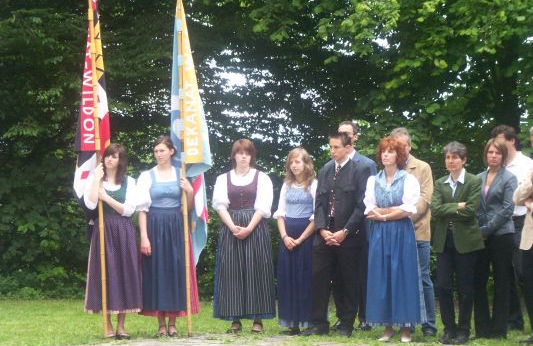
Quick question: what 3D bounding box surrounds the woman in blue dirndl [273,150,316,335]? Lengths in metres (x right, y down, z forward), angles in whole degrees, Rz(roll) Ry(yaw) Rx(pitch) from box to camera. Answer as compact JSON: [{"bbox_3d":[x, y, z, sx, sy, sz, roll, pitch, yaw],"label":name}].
[{"bbox_3d":[0.273,0.603,15.850,0.430,1.654,0.380,0,0,12],"label":"woman in blue dirndl"}]

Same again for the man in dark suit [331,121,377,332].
[{"bbox_3d":[0.755,0.478,16.100,0.490,1.876,0.340,0,1,25],"label":"man in dark suit"}]

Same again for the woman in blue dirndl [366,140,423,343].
[{"bbox_3d":[1.082,0.573,15.350,0.500,1.751,0.450,0,0,20],"label":"woman in blue dirndl"}]

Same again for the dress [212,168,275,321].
[{"bbox_3d":[-0.197,0.627,15.800,0.540,1.350,0.420,0,1,0],"label":"dress"}]

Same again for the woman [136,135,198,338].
[{"bbox_3d":[-0.845,0.544,15.450,0.500,1.732,0.400,0,1,14],"label":"woman"}]

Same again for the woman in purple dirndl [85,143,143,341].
[{"bbox_3d":[-1.325,0.593,15.600,0.500,1.697,0.420,0,0,5],"label":"woman in purple dirndl"}]

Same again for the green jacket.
[{"bbox_3d":[1.596,0.324,14.980,0.410,0.690,0.320,0,1,22],"label":"green jacket"}]

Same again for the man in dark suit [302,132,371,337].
[{"bbox_3d":[0.607,0.537,15.620,0.500,1.777,0.370,0,1,28],"label":"man in dark suit"}]

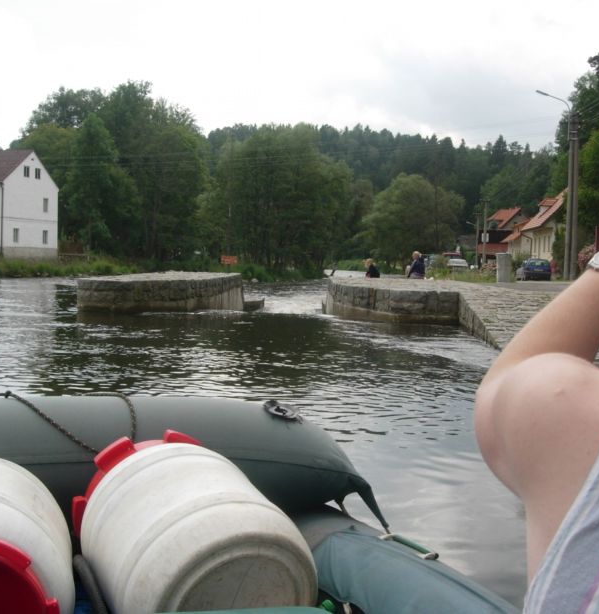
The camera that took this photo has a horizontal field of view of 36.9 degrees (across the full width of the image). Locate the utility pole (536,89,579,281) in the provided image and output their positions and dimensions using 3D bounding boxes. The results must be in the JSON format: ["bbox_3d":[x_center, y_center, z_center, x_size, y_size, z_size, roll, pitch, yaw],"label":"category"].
[{"bbox_3d":[14.822,-6.957,51.701,2.430,10.820,0.600,1,3,0],"label":"utility pole"}]

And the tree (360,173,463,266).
[{"bbox_3d":[11.292,-8.759,91.665,10.400,9.850,10.000,1,3,0],"label":"tree"}]

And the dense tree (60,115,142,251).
[{"bbox_3d":[-19.886,-11.873,89.537,8.000,14.470,7.800,1,3,0],"label":"dense tree"}]

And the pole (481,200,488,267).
[{"bbox_3d":[21.605,-8.320,104.693,1.050,8.130,0.350,1,3,0],"label":"pole"}]

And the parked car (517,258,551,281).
[{"bbox_3d":[15.070,-2.425,57.936,1.670,1.420,4.000,1,3,7],"label":"parked car"}]

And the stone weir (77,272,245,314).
[{"bbox_3d":[-3.493,-0.374,23.214,3.900,0.900,3.300,0,3,-25],"label":"stone weir"}]

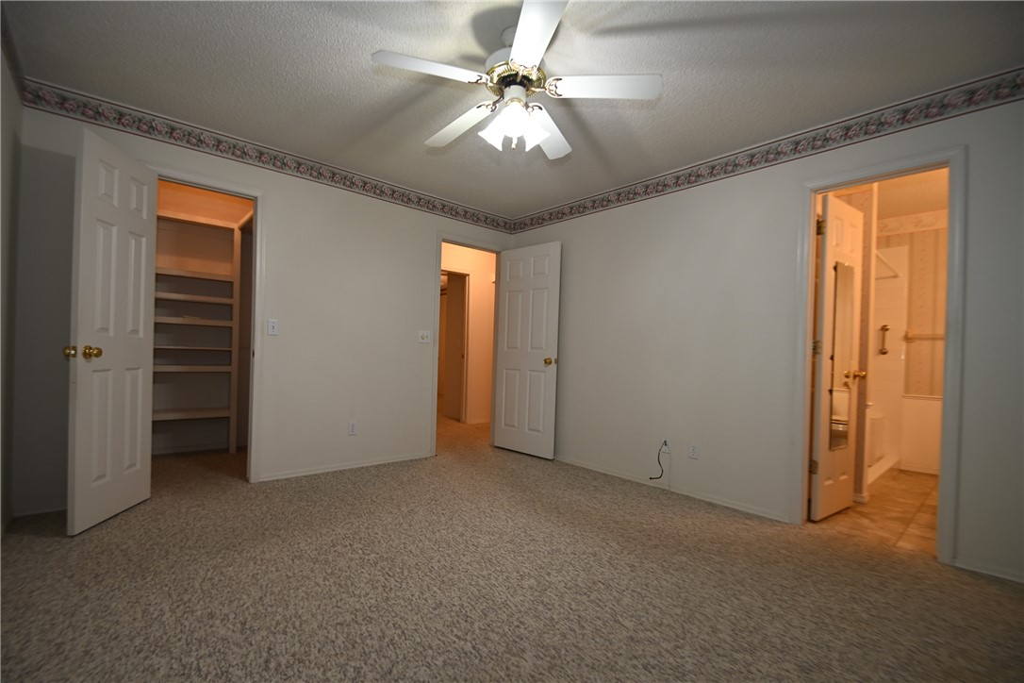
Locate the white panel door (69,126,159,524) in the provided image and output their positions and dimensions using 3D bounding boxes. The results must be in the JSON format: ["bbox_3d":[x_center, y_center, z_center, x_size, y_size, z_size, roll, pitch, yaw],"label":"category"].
[{"bbox_3d":[-2.217,-0.050,2.399,0.037,2.030,0.570,2,-1,-10],"label":"white panel door"}]

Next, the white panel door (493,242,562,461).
[{"bbox_3d":[0.153,0.079,4.246,0.758,2.030,0.037,1,-1,40],"label":"white panel door"}]

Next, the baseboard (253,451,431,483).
[{"bbox_3d":[-1.318,1.025,3.558,1.409,0.058,0.014,2,-1,-40],"label":"baseboard"}]

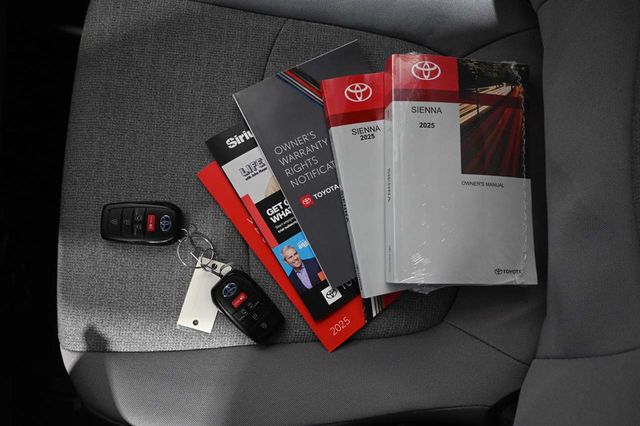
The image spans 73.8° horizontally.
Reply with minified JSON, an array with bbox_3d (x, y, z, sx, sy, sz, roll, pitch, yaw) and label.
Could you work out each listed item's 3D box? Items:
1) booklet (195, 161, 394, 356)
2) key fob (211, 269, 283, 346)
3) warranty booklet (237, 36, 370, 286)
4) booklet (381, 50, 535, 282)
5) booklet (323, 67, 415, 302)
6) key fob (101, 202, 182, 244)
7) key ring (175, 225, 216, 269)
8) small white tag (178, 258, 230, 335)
[{"bbox_3d":[0.003,0.008,0.421,0.140,0.004,0.213,-37,93,-9],"label":"booklet"},{"bbox_3d":[-0.068,0.089,0.405,0.039,0.015,0.075,-43,89,-6],"label":"key fob"},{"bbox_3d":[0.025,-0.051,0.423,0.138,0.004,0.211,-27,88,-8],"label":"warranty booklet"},{"bbox_3d":[0.134,-0.039,0.409,0.139,0.025,0.212,1,84,-9],"label":"booklet"},{"bbox_3d":[0.089,-0.035,0.422,0.138,0.012,0.212,-10,86,-8],"label":"booklet"},{"bbox_3d":[-0.171,0.010,0.409,0.075,0.015,0.039,0,85,-3],"label":"key fob"},{"bbox_3d":[-0.118,0.034,0.408,0.036,0.005,0.036,0,85,-3],"label":"key ring"},{"bbox_3d":[-0.110,0.079,0.410,0.033,0.002,0.069,17,85,-2],"label":"small white tag"}]

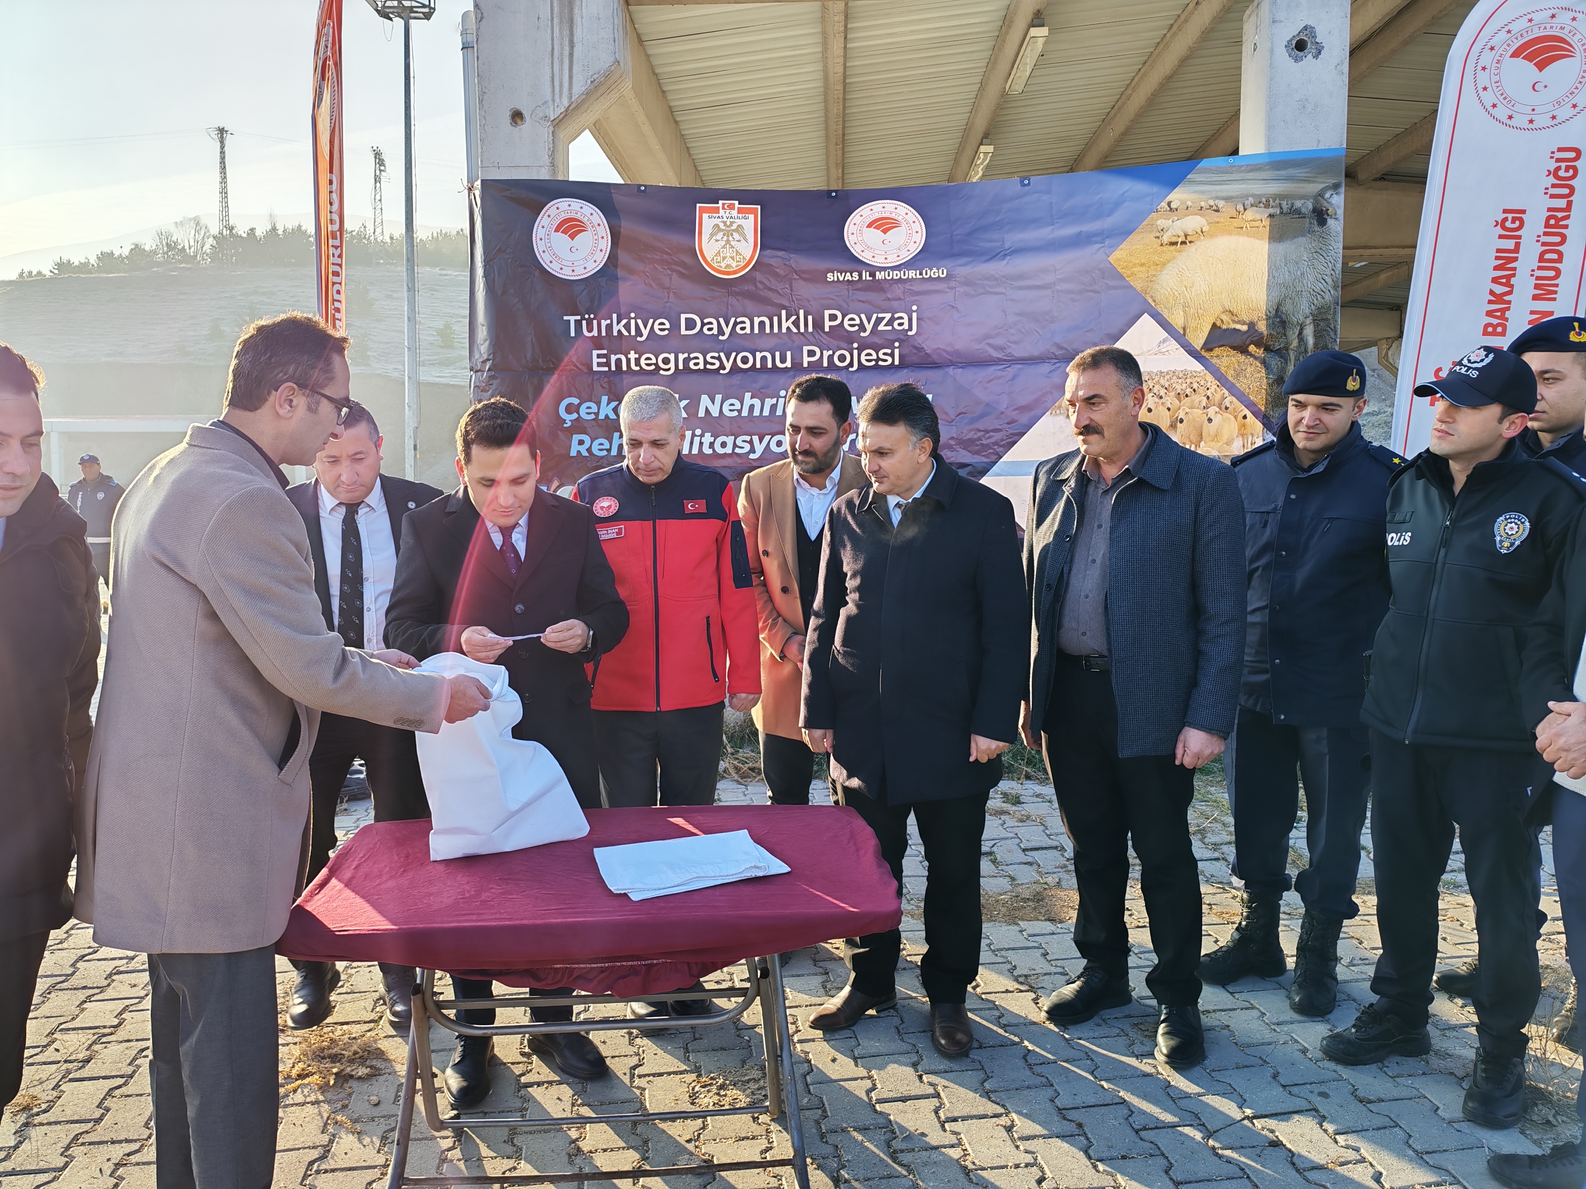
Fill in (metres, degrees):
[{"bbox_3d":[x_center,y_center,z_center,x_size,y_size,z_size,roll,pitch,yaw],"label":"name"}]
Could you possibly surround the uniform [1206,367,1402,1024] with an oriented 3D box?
[{"bbox_3d":[1.460,0.250,3.509,0.550,1.840,0.400,5,7,43],"label":"uniform"}]

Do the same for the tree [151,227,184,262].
[{"bbox_3d":[-101.262,-56.691,200.000,5.200,5.800,5.000,-3,6,-27],"label":"tree"}]

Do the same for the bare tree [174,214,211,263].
[{"bbox_3d":[-96.955,-57.492,200.000,6.200,7.800,6.000,-3,6,-27],"label":"bare tree"}]

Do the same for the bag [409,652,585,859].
[{"bbox_3d":[-0.620,0.326,2.581,0.340,0.420,0.190,-3,6,-25],"label":"bag"}]

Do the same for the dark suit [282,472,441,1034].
[{"bbox_3d":[-1.184,0.442,3.425,0.520,1.500,0.360,-1,5,-7],"label":"dark suit"}]

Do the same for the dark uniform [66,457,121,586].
[{"bbox_3d":[-6.982,-0.513,12.402,0.560,1.790,0.380,-2,6,-17],"label":"dark uniform"}]

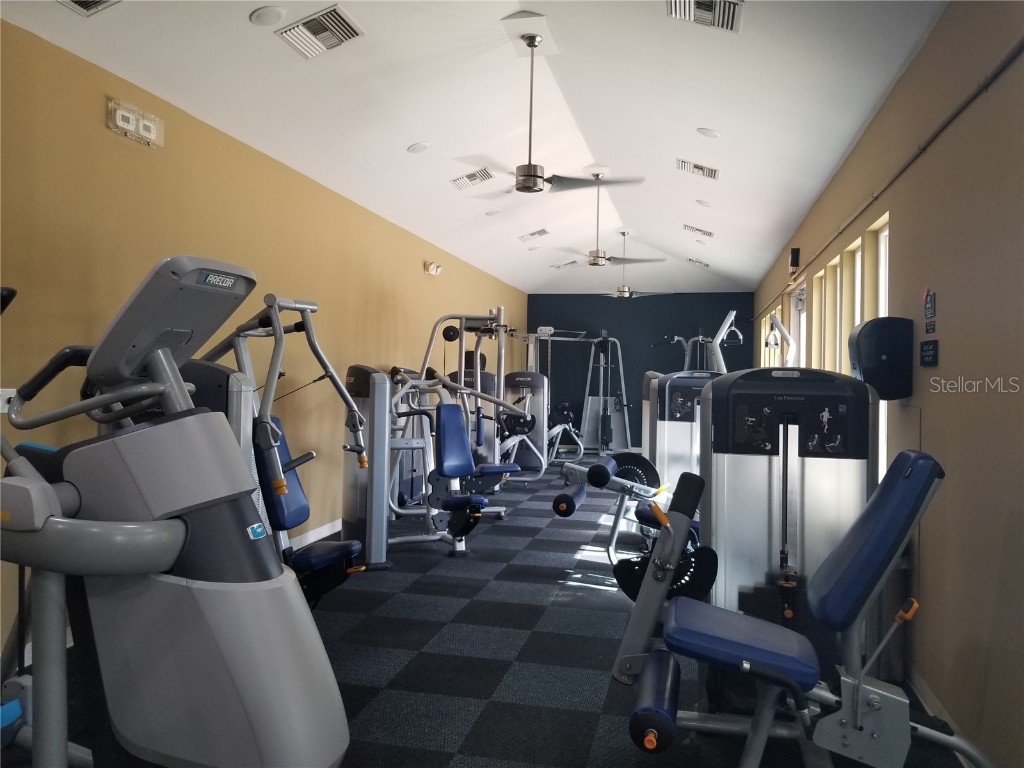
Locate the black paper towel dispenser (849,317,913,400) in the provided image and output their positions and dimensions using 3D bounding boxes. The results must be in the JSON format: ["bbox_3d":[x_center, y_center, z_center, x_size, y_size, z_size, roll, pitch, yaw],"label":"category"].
[{"bbox_3d":[1.866,-0.126,3.930,0.260,0.410,0.300,1,0,13],"label":"black paper towel dispenser"}]

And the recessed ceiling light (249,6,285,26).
[{"bbox_3d":[-1.309,-1.956,4.107,0.187,0.025,0.187,-16,-4,13],"label":"recessed ceiling light"}]

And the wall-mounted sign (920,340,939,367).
[{"bbox_3d":[1.890,-0.135,3.493,0.012,0.116,0.262,1,0,13],"label":"wall-mounted sign"}]

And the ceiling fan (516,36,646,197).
[{"bbox_3d":[0.140,-1.767,5.021,1.400,1.030,1.340,1,0,13],"label":"ceiling fan"}]

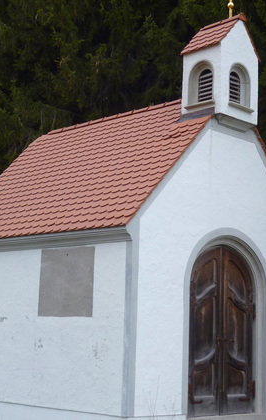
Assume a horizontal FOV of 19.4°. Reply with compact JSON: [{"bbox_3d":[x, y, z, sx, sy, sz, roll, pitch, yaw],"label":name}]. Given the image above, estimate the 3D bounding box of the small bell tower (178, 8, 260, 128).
[{"bbox_3d":[1.395,-2.169,12.340,1.039,1.852,0.827,11,-13,-44],"label":"small bell tower"}]

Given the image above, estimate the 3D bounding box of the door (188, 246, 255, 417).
[{"bbox_3d":[1.321,1.800,11.633,1.527,2.470,0.098,11,-13,-44],"label":"door"}]

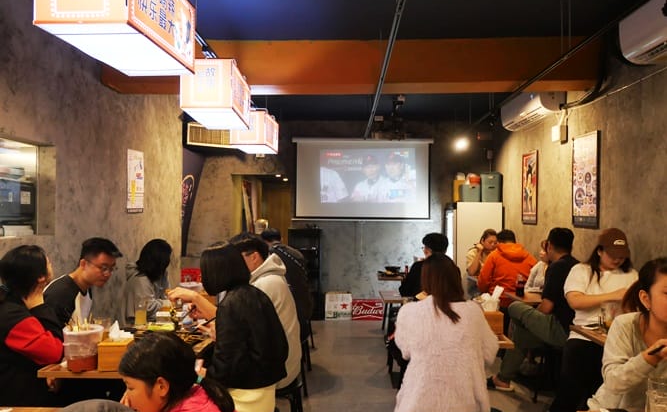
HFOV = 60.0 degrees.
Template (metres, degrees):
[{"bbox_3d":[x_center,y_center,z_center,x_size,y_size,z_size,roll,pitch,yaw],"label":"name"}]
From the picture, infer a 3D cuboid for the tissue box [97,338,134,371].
[{"bbox_3d":[-0.884,0.602,2.360,0.125,0.102,0.115,0,0,-2],"label":"tissue box"}]

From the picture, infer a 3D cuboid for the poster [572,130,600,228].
[{"bbox_3d":[2.066,-0.195,4.723,0.030,0.760,0.500,0,0,2],"label":"poster"}]

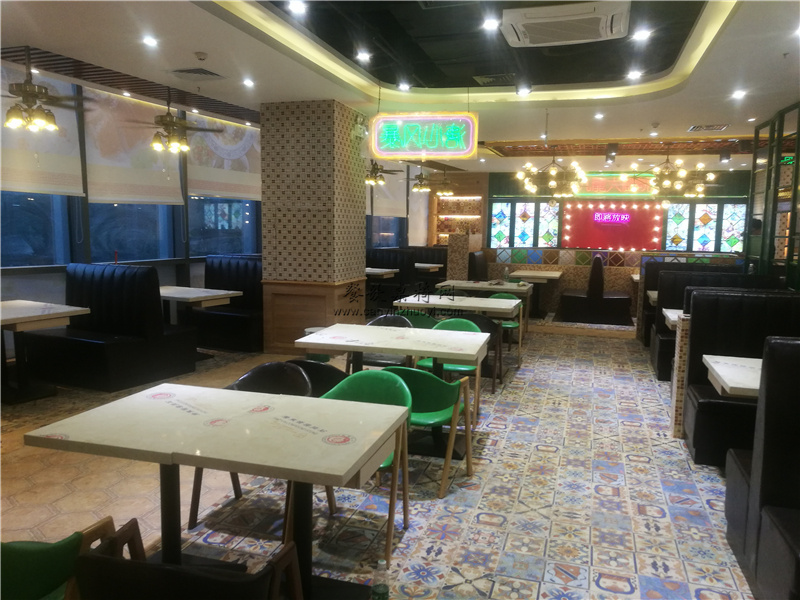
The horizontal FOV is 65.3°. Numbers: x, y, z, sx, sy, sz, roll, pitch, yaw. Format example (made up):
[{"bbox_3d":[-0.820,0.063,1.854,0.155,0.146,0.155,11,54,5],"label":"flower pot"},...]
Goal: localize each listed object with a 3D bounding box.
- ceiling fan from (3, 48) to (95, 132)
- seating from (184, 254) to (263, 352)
[{"bbox_3d":[-3.170,-1.807,5.333,1.250,0.720,1.250,3,7,22],"label":"ceiling fan"},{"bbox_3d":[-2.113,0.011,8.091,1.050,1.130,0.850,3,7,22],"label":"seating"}]

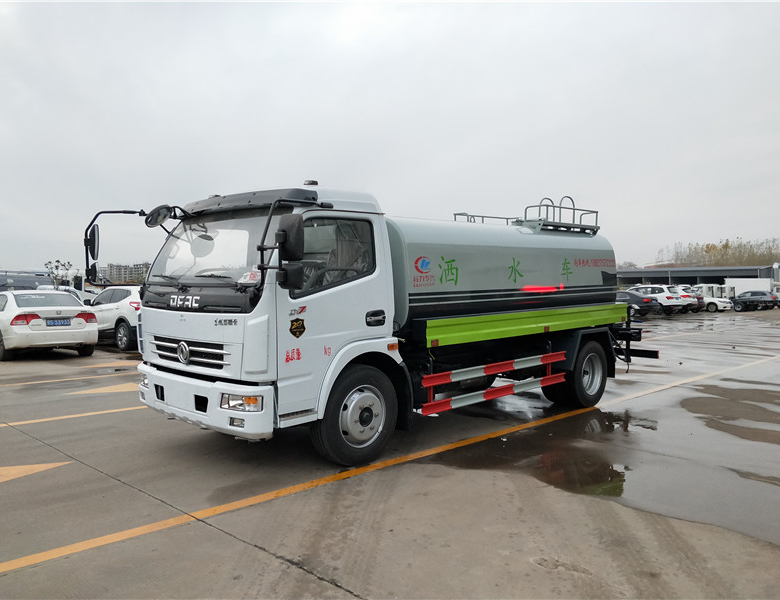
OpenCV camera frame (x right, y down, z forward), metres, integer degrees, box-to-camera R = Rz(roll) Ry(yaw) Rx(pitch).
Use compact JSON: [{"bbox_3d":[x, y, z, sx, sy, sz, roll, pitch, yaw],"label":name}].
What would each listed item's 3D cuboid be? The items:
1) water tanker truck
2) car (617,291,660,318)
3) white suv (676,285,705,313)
[{"bbox_3d":[0.755,-0.012,7.218,7.200,2.780,2.420,-1,1,-44],"label":"water tanker truck"},{"bbox_3d":[13.463,0.178,34.239,1.800,1.460,4.650,-1,1,-43],"label":"car"},{"bbox_3d":[17.744,-0.009,38.065,1.840,1.710,4.600,-1,1,-43],"label":"white suv"}]

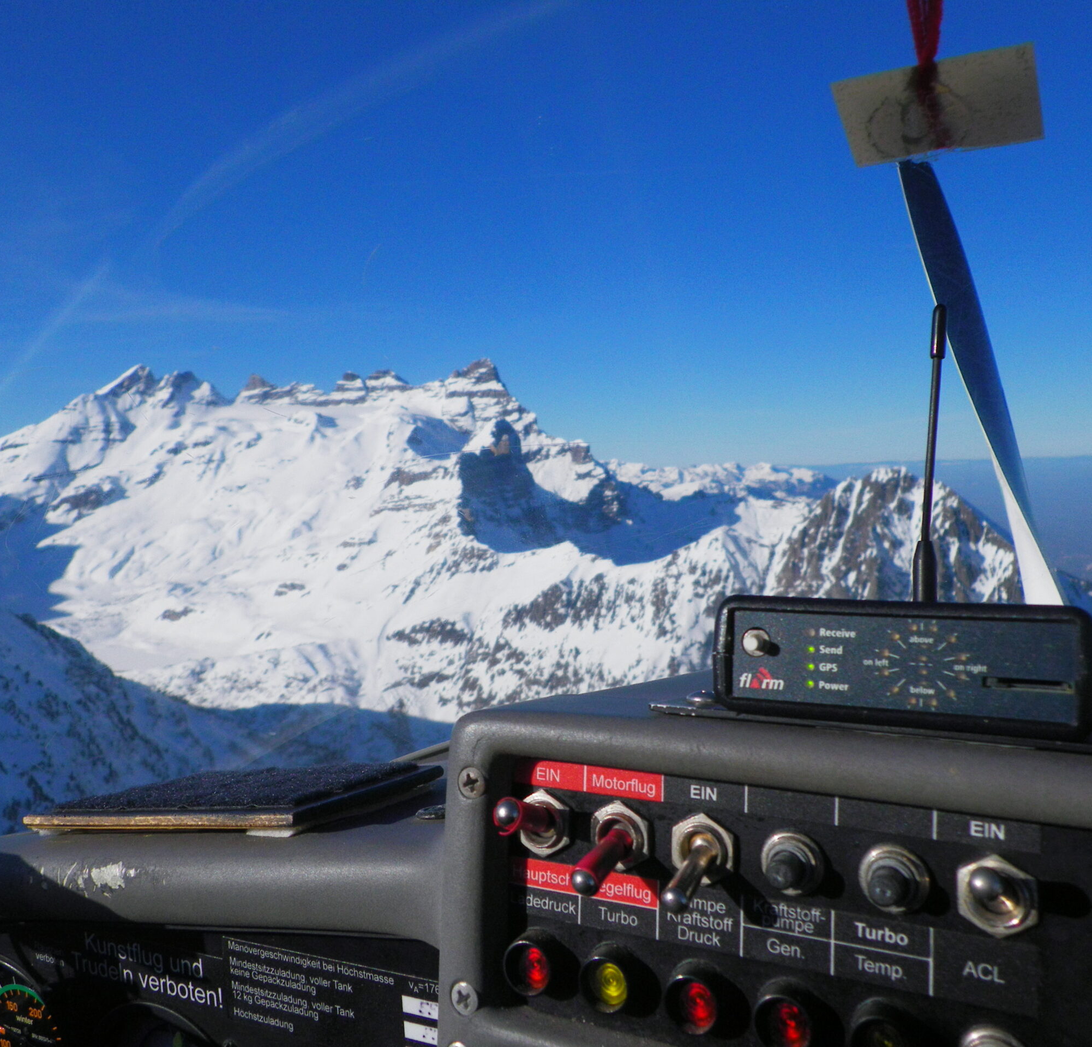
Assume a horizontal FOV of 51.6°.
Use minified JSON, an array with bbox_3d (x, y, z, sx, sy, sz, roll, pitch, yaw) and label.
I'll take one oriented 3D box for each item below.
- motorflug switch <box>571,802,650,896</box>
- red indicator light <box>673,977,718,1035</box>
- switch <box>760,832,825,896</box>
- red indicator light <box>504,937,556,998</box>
[{"bbox_3d":[0.013,0.072,0.252,0.014,0.017,0.023,0,-2,29],"label":"motorflug switch"},{"bbox_3d":[0.033,0.104,0.247,0.013,0.013,0.008,0,-2,29],"label":"red indicator light"},{"bbox_3d":[0.051,0.072,0.238,0.014,0.014,0.010,0,-2,29],"label":"switch"},{"bbox_3d":[-0.002,0.104,0.267,0.013,0.013,0.008,0,-2,29],"label":"red indicator light"}]

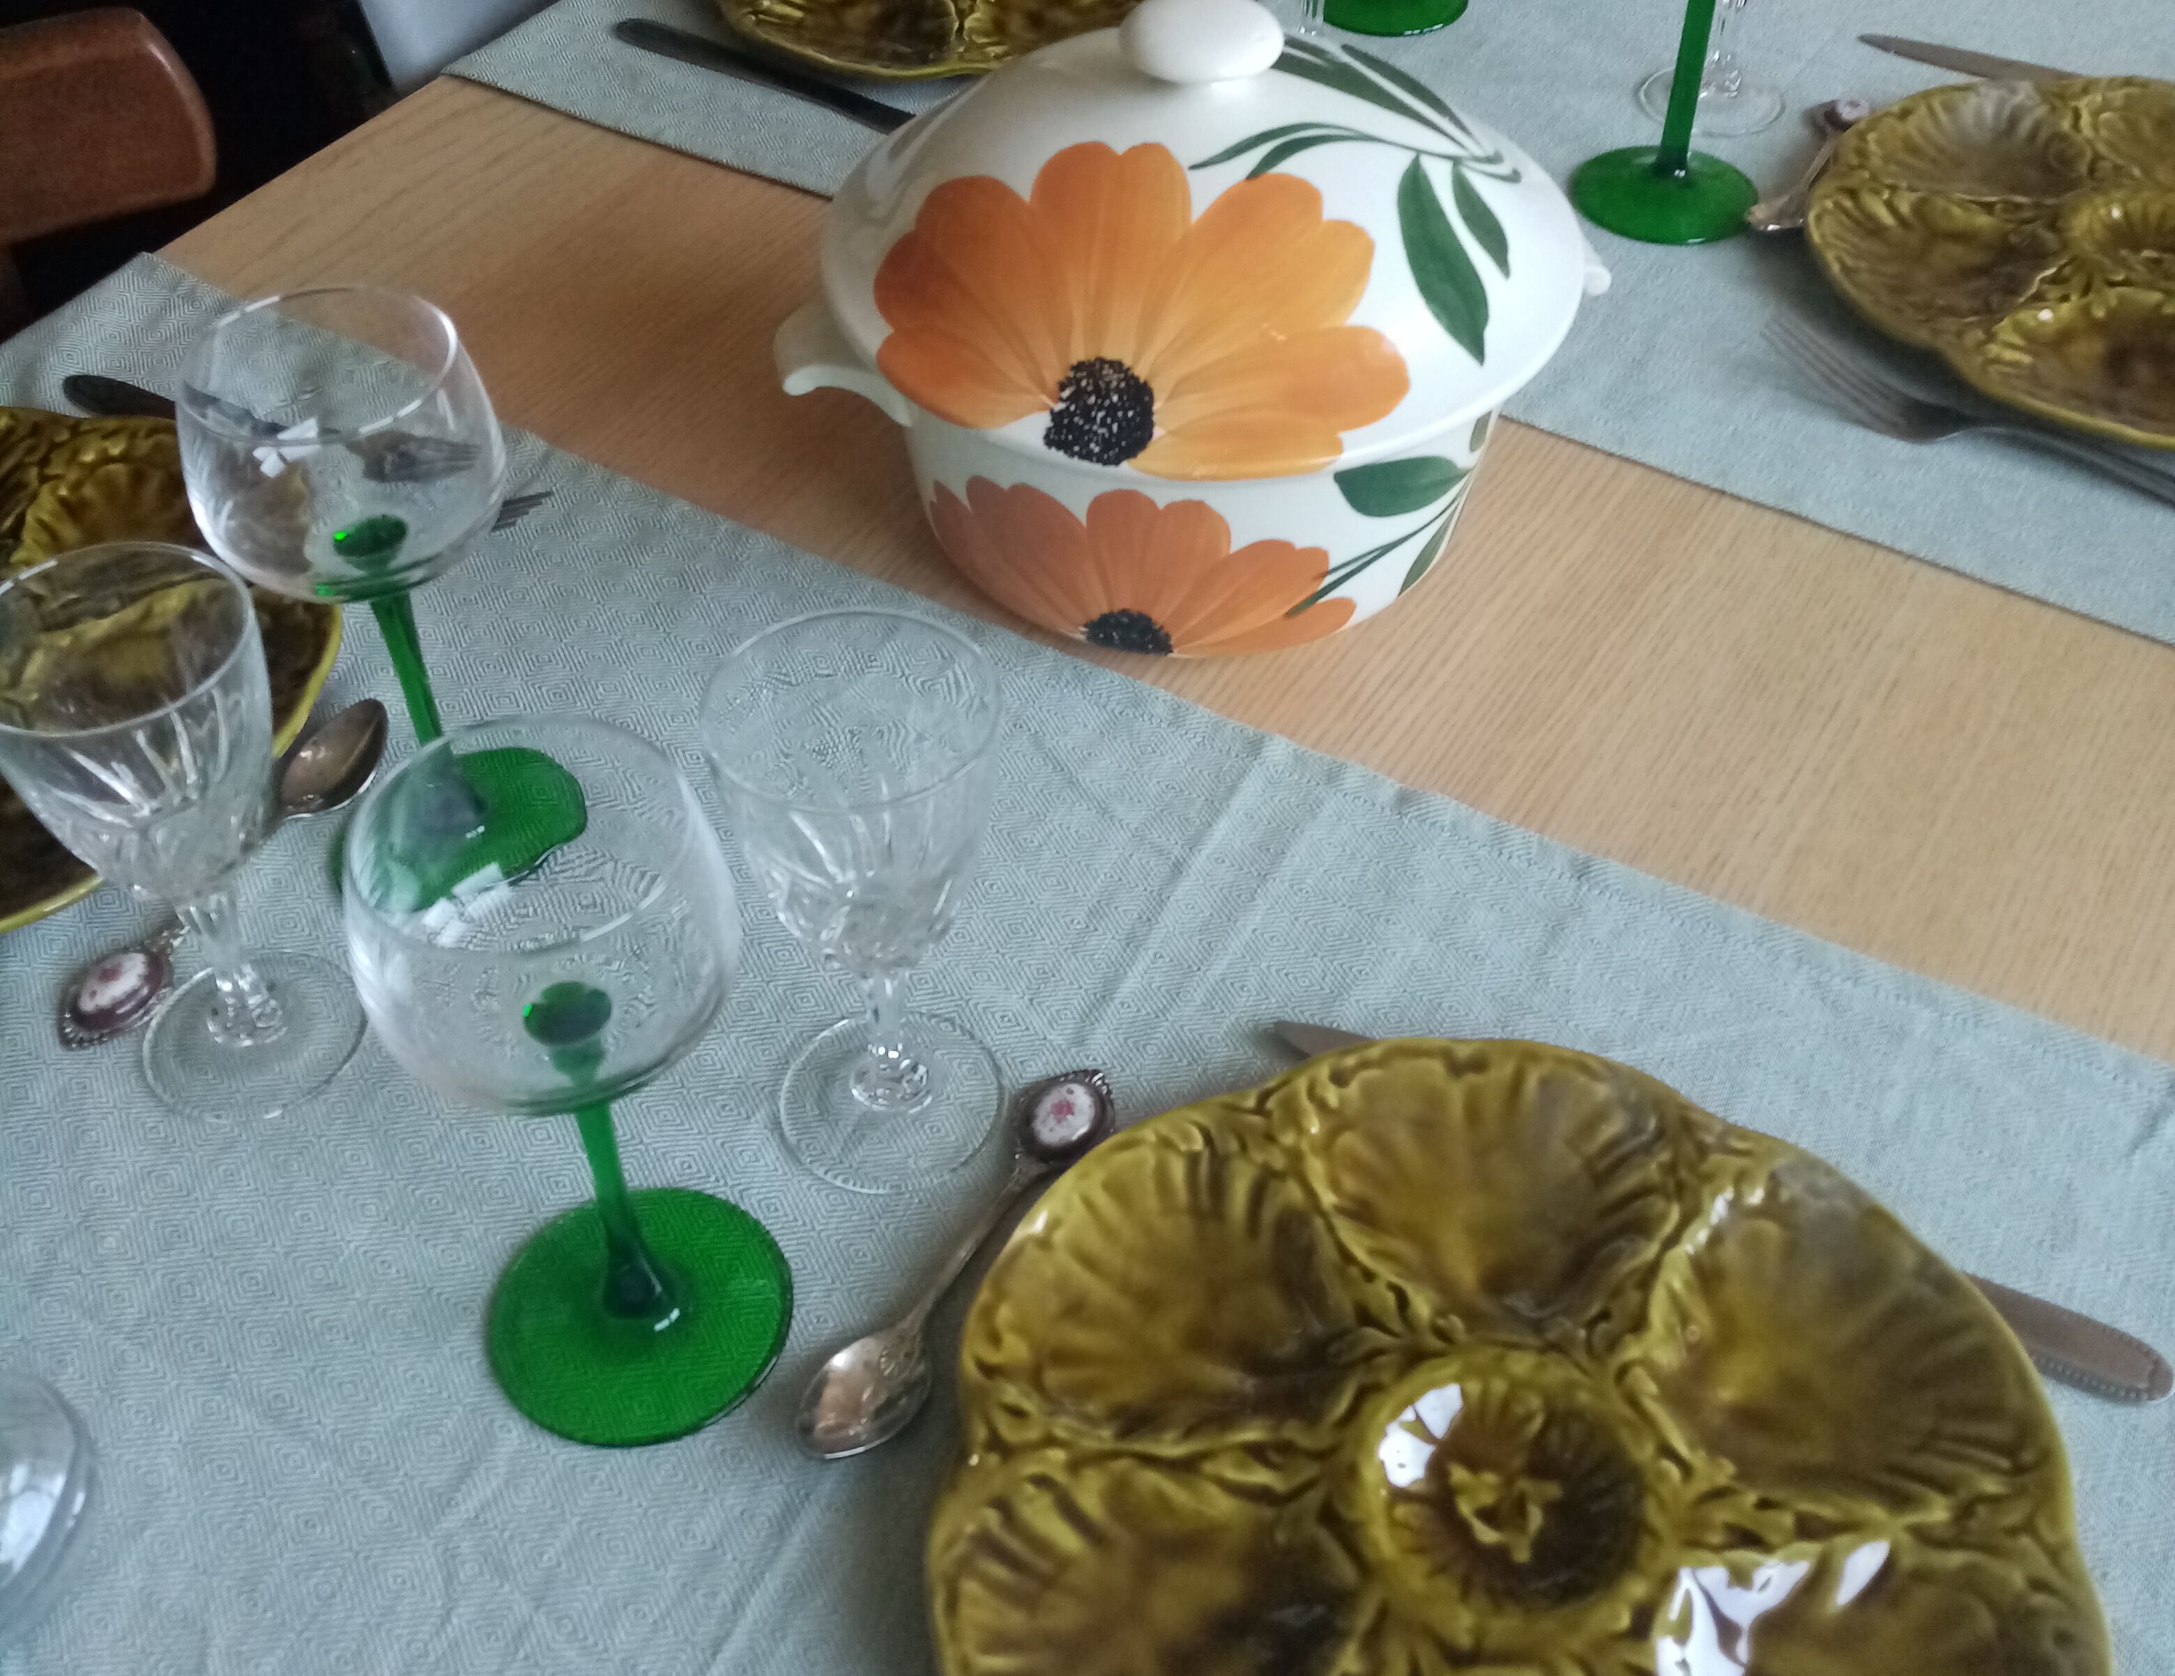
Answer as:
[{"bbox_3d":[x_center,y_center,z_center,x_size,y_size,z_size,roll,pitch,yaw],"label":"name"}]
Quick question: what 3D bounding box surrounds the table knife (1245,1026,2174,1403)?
[{"bbox_3d":[0.150,0.089,0.540,0.229,0.009,0.021,22,51,18],"label":"table knife"}]

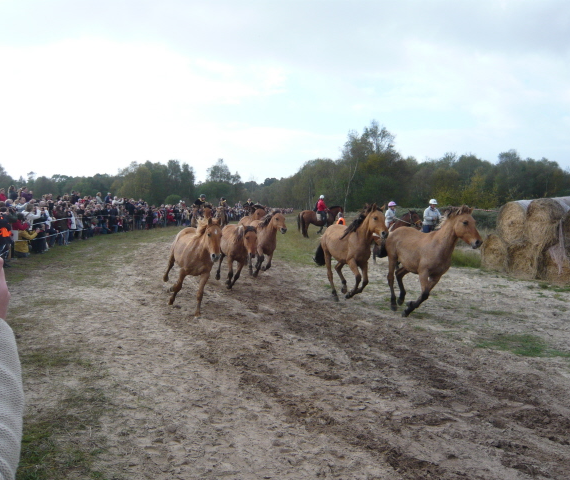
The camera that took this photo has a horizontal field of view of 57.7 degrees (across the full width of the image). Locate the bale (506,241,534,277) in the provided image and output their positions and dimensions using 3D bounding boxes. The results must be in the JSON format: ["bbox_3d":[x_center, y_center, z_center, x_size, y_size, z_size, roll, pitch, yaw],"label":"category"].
[{"bbox_3d":[6.524,0.433,13.132,1.200,1.100,1.200,-1,4,-13],"label":"bale"}]

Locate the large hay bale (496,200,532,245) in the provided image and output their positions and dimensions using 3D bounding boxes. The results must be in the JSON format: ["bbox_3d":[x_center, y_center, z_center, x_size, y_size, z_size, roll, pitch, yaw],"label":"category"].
[{"bbox_3d":[6.452,-0.419,13.482,1.200,1.170,1.200,-1,4,-13],"label":"large hay bale"}]

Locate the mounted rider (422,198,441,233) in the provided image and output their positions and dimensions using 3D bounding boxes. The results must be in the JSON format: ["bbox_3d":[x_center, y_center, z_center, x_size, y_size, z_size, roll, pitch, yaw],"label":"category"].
[{"bbox_3d":[4.445,-0.512,15.600,0.600,1.500,0.650,-3,5,-43],"label":"mounted rider"}]

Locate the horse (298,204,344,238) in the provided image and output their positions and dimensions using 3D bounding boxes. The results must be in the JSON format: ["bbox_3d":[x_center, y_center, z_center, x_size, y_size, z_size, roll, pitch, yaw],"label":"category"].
[{"bbox_3d":[2.045,-1.008,29.000,2.350,1.800,0.600,-1,4,-17],"label":"horse"}]

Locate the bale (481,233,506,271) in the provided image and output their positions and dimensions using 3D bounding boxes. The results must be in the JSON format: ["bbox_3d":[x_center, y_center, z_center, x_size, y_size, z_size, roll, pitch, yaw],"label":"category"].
[{"bbox_3d":[6.304,0.323,14.332,1.200,1.100,1.200,-1,4,-13],"label":"bale"}]

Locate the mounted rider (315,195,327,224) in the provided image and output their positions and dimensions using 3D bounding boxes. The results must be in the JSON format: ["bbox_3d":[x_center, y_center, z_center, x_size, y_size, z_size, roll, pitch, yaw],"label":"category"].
[{"bbox_3d":[2.093,-1.636,28.900,0.650,1.650,0.550,-1,4,-19],"label":"mounted rider"}]

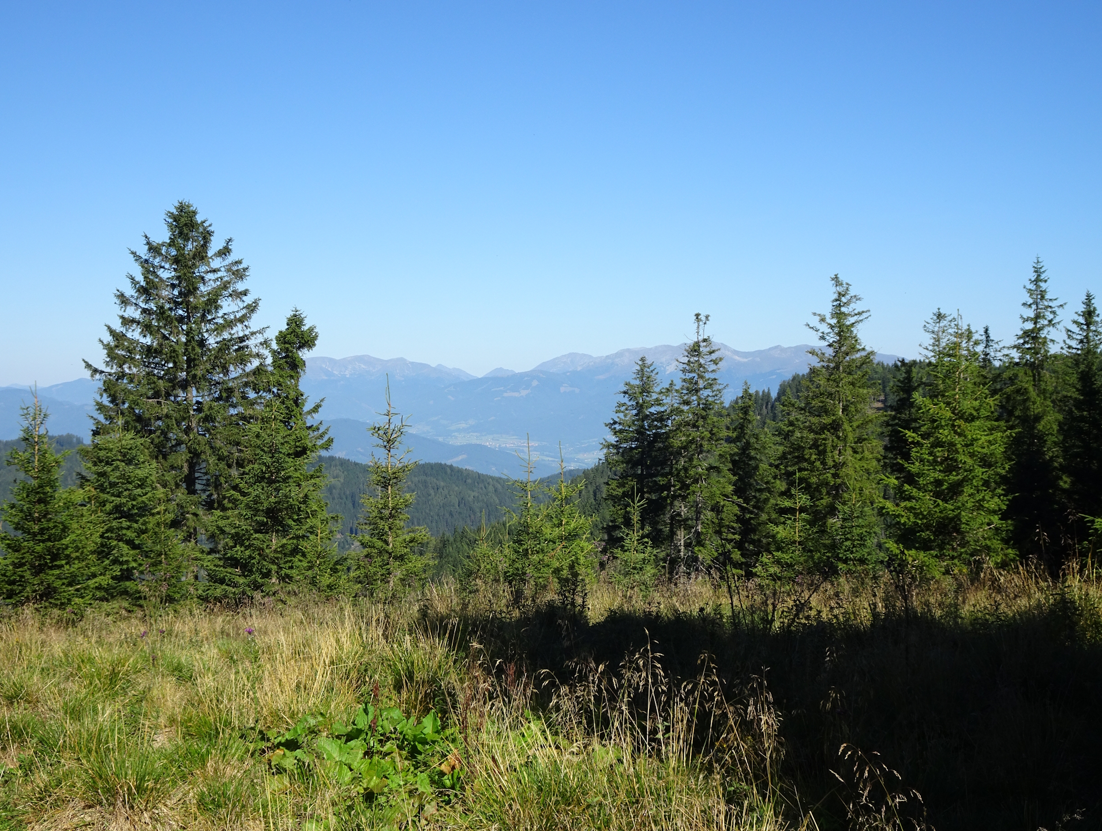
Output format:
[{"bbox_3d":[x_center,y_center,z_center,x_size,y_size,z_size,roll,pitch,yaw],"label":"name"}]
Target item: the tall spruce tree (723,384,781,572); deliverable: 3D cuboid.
[{"bbox_3d":[3.656,1.204,24.946,1.192,3.647,1.192,0,2,8],"label":"tall spruce tree"}]

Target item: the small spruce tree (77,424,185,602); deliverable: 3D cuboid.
[{"bbox_3d":[-4.599,1.136,14.971,1.168,1.964,1.168,-1,2,-17],"label":"small spruce tree"}]

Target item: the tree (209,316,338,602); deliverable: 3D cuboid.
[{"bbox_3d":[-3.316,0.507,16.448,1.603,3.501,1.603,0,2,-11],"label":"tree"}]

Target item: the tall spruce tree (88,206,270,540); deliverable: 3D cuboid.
[{"bbox_3d":[-6.092,-0.304,22.405,2.987,6.341,2.987,0,2,-15],"label":"tall spruce tree"}]

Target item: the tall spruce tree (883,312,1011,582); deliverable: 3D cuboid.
[{"bbox_3d":[5.035,0.461,17.447,1.624,3.538,1.624,0,2,16],"label":"tall spruce tree"}]

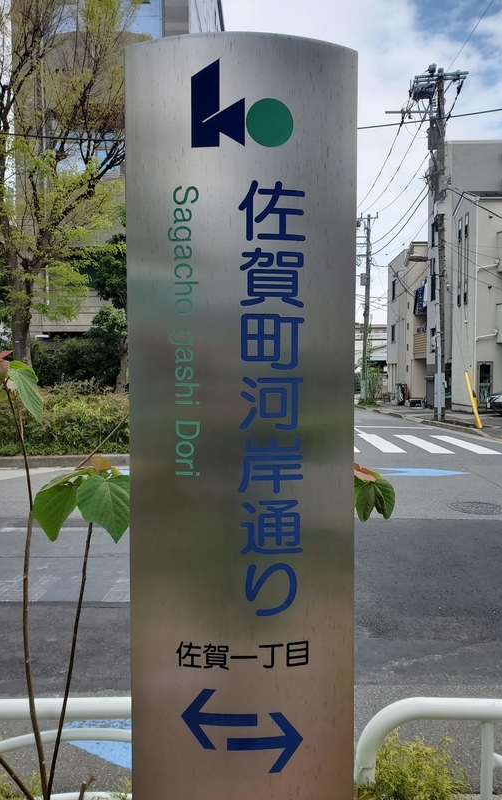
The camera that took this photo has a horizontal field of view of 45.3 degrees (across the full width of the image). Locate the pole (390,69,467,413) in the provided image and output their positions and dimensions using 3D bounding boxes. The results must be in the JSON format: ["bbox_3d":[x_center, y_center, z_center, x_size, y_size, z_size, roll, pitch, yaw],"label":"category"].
[{"bbox_3d":[5.820,-5.030,19.800,2.400,11.450,1.000,0,2,2],"label":"pole"}]

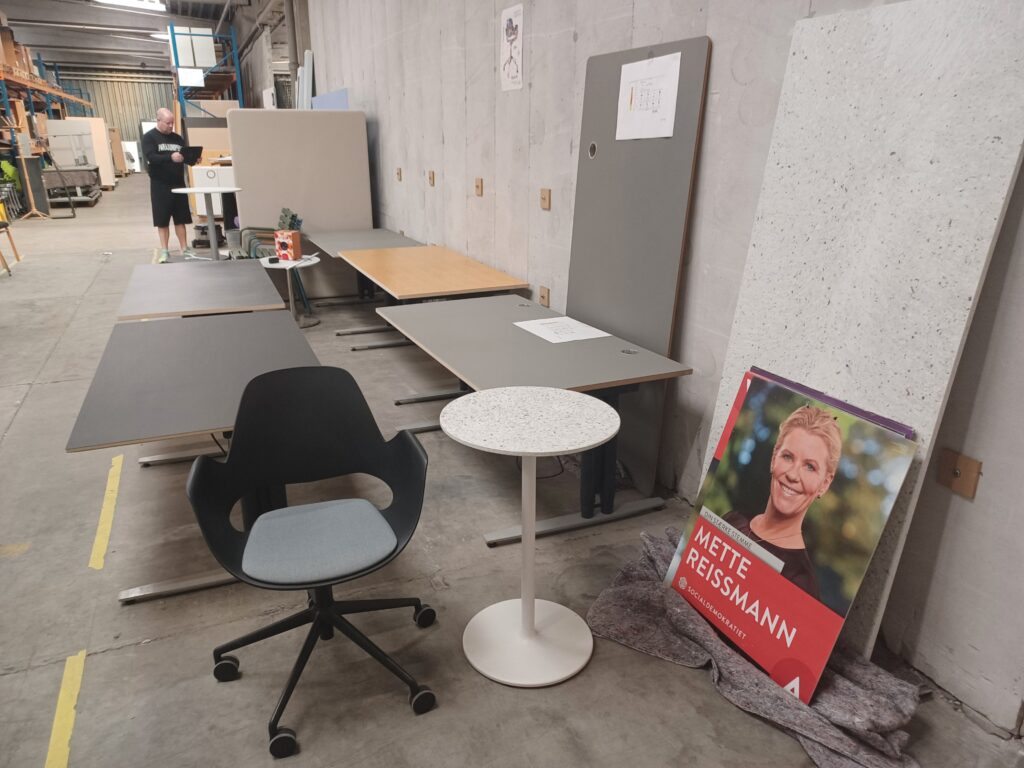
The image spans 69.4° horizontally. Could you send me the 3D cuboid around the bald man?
[{"bbox_3d":[-4.261,-2.442,9.096,0.460,1.770,0.560,12,23,32],"label":"bald man"}]

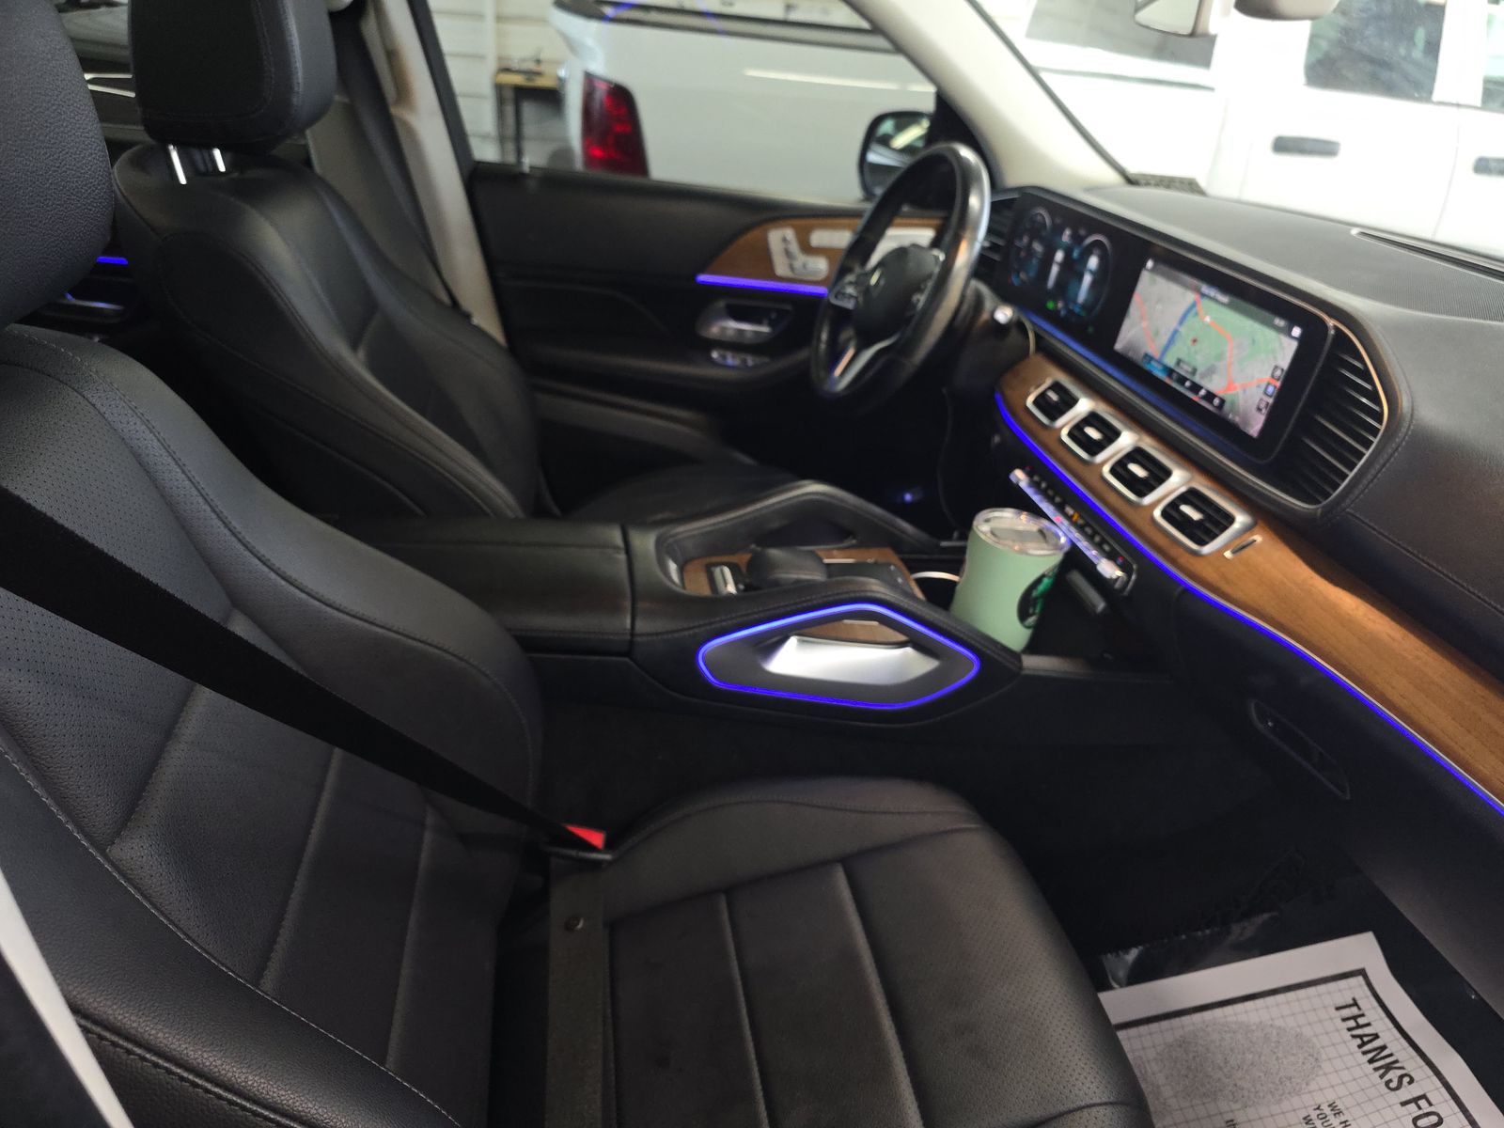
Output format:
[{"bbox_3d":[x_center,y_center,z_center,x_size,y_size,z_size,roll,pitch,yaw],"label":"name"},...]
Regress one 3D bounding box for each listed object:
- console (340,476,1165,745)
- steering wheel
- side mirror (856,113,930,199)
[{"bbox_3d":[-0.016,0.051,1.159,0.920,0.215,0.300,0,29,-12],"label":"console"},{"bbox_3d":[0.203,-0.372,1.336,0.105,0.375,0.378,20,24,-21],"label":"steering wheel"},{"bbox_3d":[0.315,-0.756,1.888,0.140,0.180,0.240,-6,31,-22],"label":"side mirror"}]

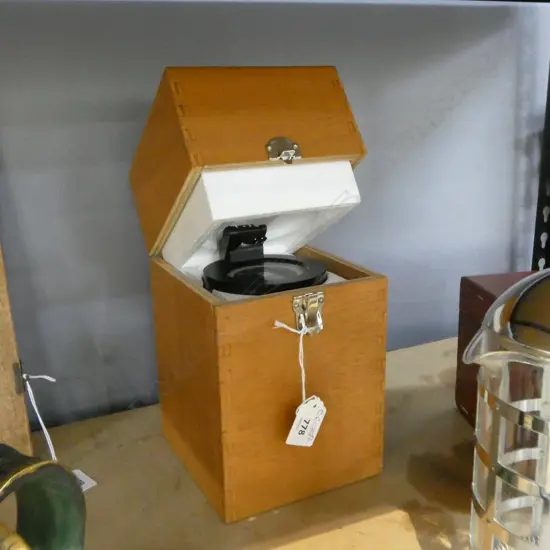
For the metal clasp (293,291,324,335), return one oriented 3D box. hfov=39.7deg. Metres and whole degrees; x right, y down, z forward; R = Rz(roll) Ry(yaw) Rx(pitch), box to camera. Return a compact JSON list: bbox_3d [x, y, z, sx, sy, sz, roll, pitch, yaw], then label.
[{"bbox_3d":[0.031,0.035,0.664,0.029,0.038,0.010,-9,18,-24],"label":"metal clasp"}]

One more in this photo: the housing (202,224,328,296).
[{"bbox_3d":[-0.008,-0.012,0.743,0.119,0.050,0.124,-1,16,0],"label":"housing"}]

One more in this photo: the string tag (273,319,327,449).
[{"bbox_3d":[0.025,0.099,0.679,0.050,0.123,0.010,-9,18,-24],"label":"string tag"}]

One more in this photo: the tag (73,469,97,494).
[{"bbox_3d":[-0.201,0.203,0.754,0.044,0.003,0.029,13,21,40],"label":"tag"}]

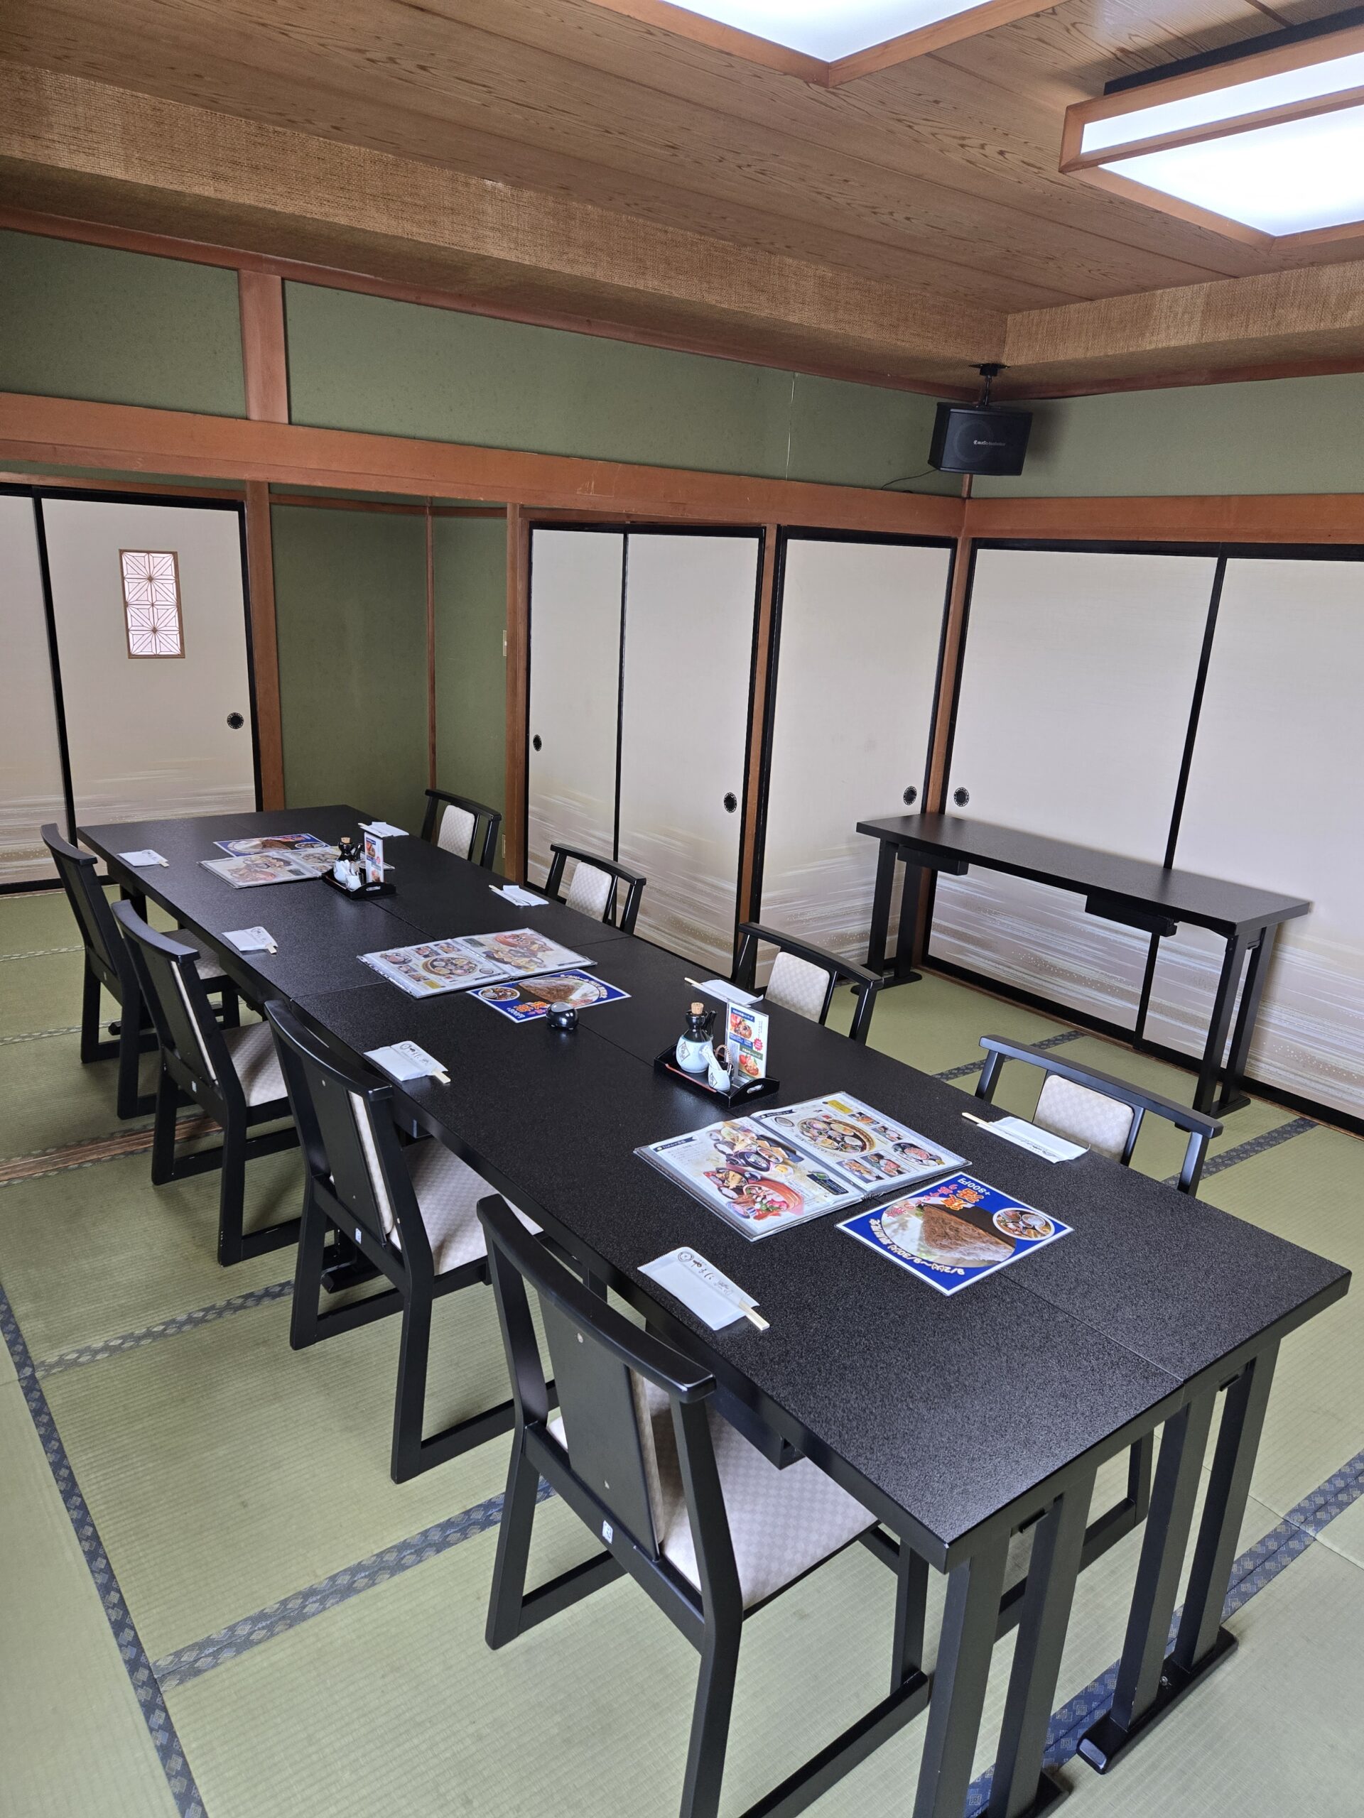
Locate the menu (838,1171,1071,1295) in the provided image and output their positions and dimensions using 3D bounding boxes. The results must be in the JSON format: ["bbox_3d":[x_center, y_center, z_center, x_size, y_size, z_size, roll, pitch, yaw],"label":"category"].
[{"bbox_3d":[0.413,0.477,1.816,0.295,0.006,0.211,-10,20,-37],"label":"menu"}]

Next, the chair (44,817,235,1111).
[{"bbox_3d":[-1.578,0.148,3.708,0.550,0.780,0.475,-10,20,-37],"label":"chair"}]

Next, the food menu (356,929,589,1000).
[{"bbox_3d":[-0.480,0.126,2.846,0.465,0.014,0.312,-10,20,-37],"label":"food menu"}]

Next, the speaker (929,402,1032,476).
[{"bbox_3d":[1.009,-1.600,4.108,0.285,0.200,0.165,1,30,-8],"label":"speaker"}]

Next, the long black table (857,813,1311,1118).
[{"bbox_3d":[1.327,0.162,4.373,0.460,0.706,1.500,-11,21,-39],"label":"long black table"}]

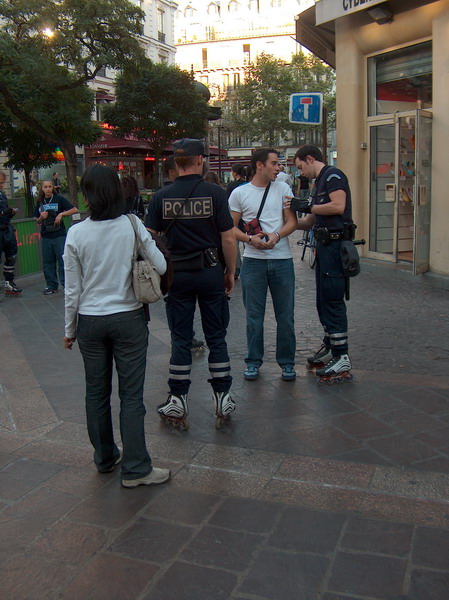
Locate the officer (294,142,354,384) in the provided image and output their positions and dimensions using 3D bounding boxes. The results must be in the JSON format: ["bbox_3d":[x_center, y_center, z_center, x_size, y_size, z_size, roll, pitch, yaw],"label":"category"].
[{"bbox_3d":[0.764,-0.269,4.918,0.540,1.799,0.460,-5,12,-16],"label":"officer"}]

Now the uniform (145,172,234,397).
[{"bbox_3d":[-0.215,-0.073,4.051,0.570,1.438,0.360,0,11,6],"label":"uniform"}]

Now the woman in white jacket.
[{"bbox_3d":[-0.560,0.148,3.356,0.540,1.678,0.390,0,11,7],"label":"woman in white jacket"}]

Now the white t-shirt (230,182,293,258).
[{"bbox_3d":[0.275,-0.604,4.902,0.500,0.609,0.280,-3,11,-7],"label":"white t-shirt"}]

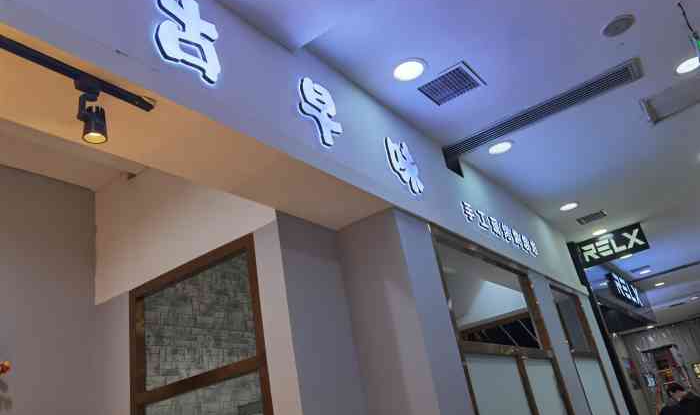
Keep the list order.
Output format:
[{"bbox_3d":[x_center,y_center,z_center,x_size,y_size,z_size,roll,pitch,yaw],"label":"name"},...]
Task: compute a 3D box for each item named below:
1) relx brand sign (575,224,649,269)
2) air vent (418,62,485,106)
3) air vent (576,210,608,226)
[{"bbox_3d":[3.283,0.492,6.834,0.784,0.335,0.100,-24,-27,29],"label":"relx brand sign"},{"bbox_3d":[0.646,-0.771,3.469,0.328,0.030,0.328,-24,-27,29],"label":"air vent"},{"bbox_3d":[2.872,0.119,6.476,0.316,0.030,0.292,-24,-27,29],"label":"air vent"}]

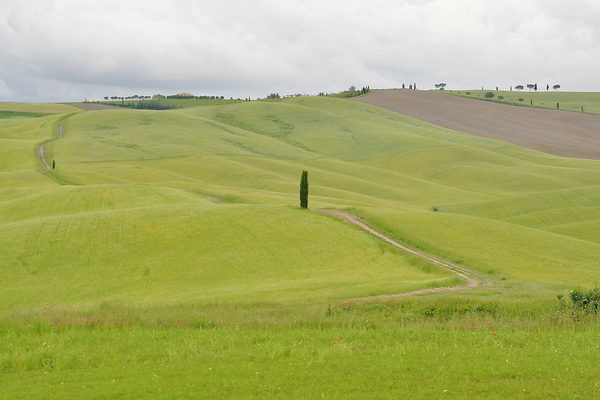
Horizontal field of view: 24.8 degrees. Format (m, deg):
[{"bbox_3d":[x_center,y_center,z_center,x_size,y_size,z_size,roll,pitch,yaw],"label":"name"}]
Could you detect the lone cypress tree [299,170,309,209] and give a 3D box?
[{"bbox_3d":[1.027,-2.299,305.000,1.919,8.481,1.919,0,2,0],"label":"lone cypress tree"}]

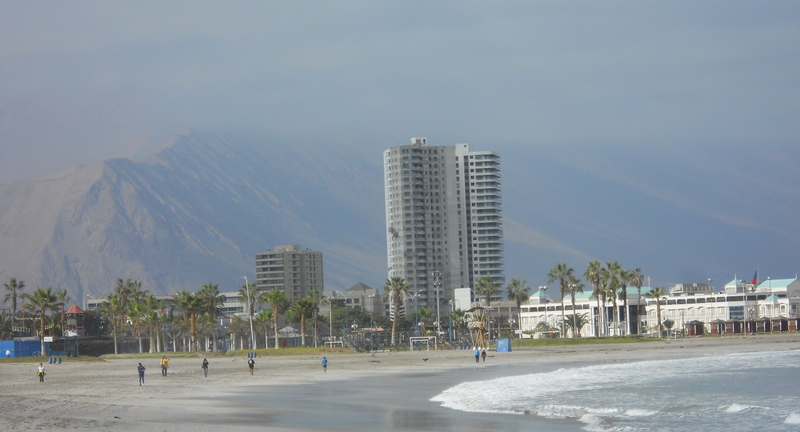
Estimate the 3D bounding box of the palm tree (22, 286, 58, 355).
[{"bbox_3d":[-49.918,14.580,430.000,4.999,9.581,4.999,-2,-2,0],"label":"palm tree"}]

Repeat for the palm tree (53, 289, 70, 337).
[{"bbox_3d":[-65.535,19.811,600.000,3.391,11.334,3.391,-2,-2,0],"label":"palm tree"}]

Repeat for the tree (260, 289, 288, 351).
[{"bbox_3d":[-22.492,18.504,555.000,5.018,10.843,5.018,-2,-2,0],"label":"tree"}]

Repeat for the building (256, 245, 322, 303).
[{"bbox_3d":[-44.509,29.733,1264.863,13.300,34.713,27.000,-3,-3,35],"label":"building"}]

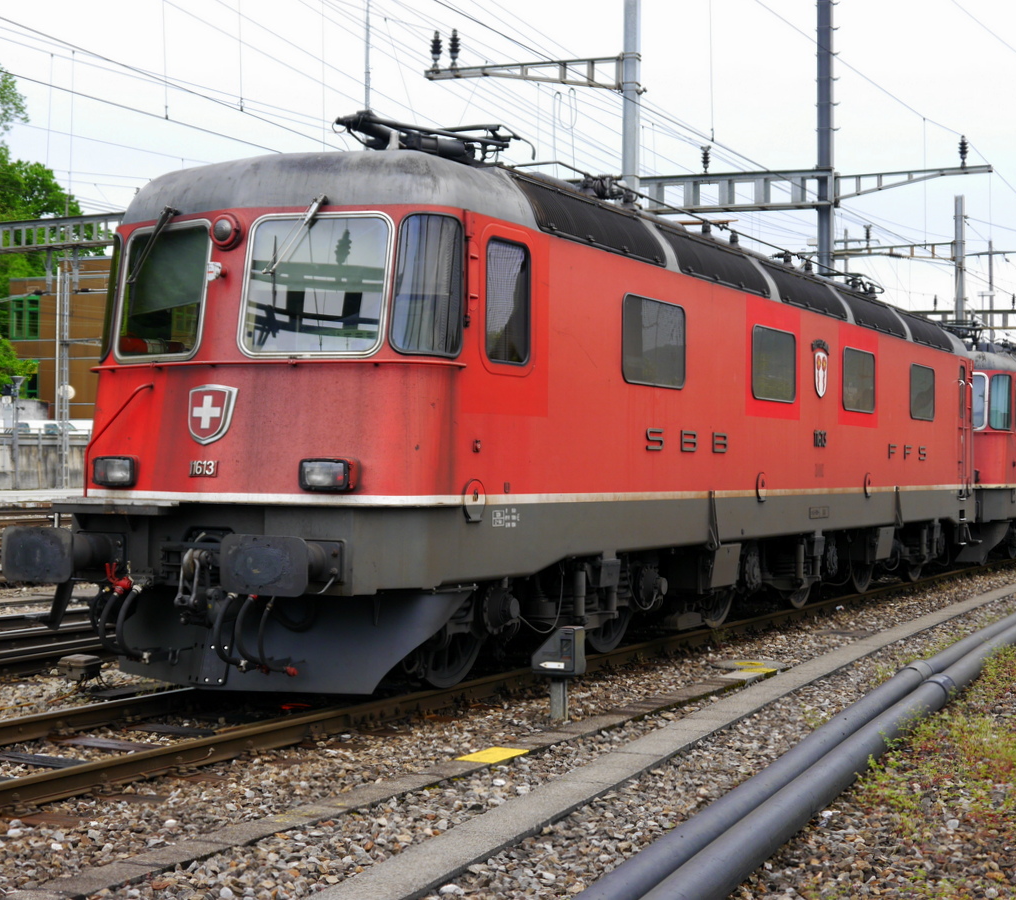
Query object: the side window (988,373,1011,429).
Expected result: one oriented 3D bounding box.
[{"bbox_3d":[8.035,-0.777,28.380,0.460,0.910,0.120,4,-5,-17],"label":"side window"}]

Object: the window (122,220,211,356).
[{"bbox_3d":[-2.393,-1.090,12.011,0.948,0.943,0.060,-3,-12,42],"label":"window"}]

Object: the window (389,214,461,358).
[{"bbox_3d":[-0.537,-1.087,11.387,0.460,0.930,0.120,4,-5,-17],"label":"window"}]

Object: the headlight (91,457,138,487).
[{"bbox_3d":[-2.673,0.160,11.957,0.375,0.210,0.145,0,-1,27],"label":"headlight"}]

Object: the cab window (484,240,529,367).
[{"bbox_3d":[-0.010,-1.026,12.118,0.060,0.865,0.675,0,-1,27],"label":"cab window"}]

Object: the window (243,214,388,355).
[{"bbox_3d":[-1.272,-1.089,11.445,0.948,0.943,0.060,3,-10,11],"label":"window"}]

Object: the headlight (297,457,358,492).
[{"bbox_3d":[-1.149,0.161,11.189,0.375,0.210,0.145,0,-1,27],"label":"headlight"}]

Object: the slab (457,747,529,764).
[{"bbox_3d":[-0.087,1.875,10.462,0.257,0.060,0.530,0,-1,27],"label":"slab"}]

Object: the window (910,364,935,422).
[{"bbox_3d":[5.501,-0.755,23.049,0.060,0.720,1.360,0,-1,27],"label":"window"}]

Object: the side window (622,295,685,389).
[{"bbox_3d":[1.218,-0.893,14.554,0.060,0.725,1.380,0,-1,27],"label":"side window"}]

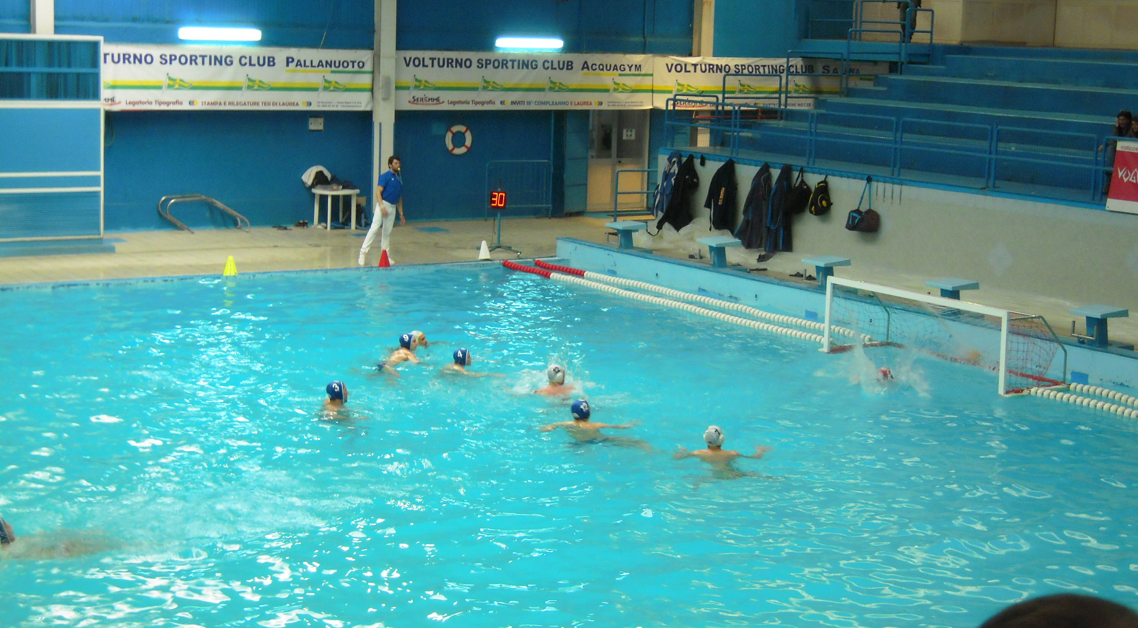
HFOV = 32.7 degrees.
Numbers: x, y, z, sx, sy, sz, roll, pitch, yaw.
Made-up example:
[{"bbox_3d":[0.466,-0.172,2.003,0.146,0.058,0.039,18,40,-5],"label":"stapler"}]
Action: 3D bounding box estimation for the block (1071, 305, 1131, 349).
[{"bbox_3d":[6.329,0.138,23.176,0.485,0.440,0.475,-4,10,-33],"label":"block"}]

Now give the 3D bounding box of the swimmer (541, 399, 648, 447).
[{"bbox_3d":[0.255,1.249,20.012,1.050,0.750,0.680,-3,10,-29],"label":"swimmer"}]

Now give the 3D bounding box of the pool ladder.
[{"bbox_3d":[-6.584,-1.806,35.080,1.526,0.680,0.641,-4,10,-32],"label":"pool ladder"}]

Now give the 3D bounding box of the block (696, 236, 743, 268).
[{"bbox_3d":[2.293,-0.938,29.623,0.479,0.401,0.501,-4,10,-32],"label":"block"}]

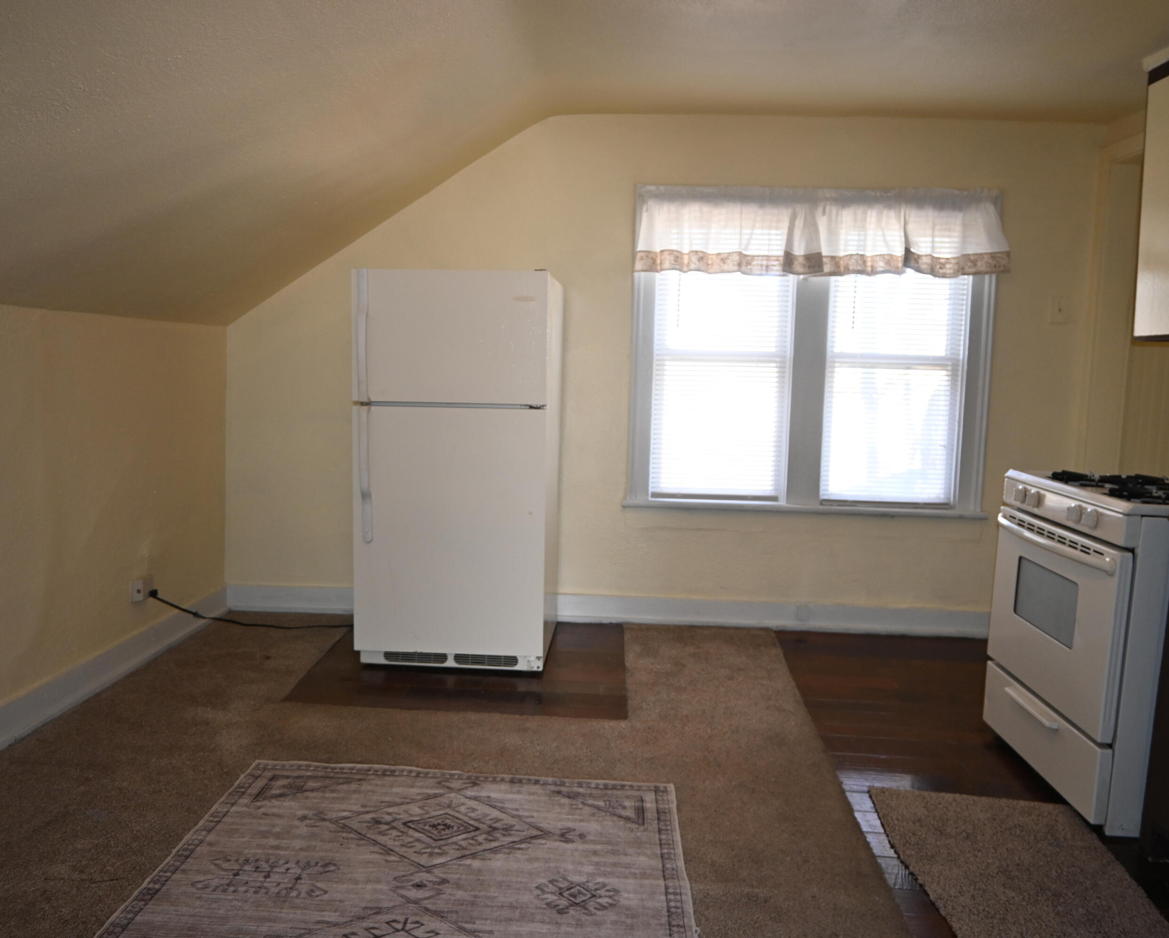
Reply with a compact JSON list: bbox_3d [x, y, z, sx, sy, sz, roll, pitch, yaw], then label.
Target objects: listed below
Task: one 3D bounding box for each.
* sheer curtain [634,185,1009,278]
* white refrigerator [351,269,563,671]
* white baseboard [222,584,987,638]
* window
[{"bbox_3d":[1.075,-1.080,4.279,1.681,0.397,0.090,2,6,2],"label":"sheer curtain"},{"bbox_3d":[-0.519,-0.008,4.052,0.767,1.610,0.750,2,6,2],"label":"white refrigerator"},{"bbox_3d":[0.128,0.695,4.588,3.839,0.139,0.028,2,6,2],"label":"white baseboard"},{"bbox_3d":[1.076,-0.522,4.418,1.692,1.476,0.100,2,6,2],"label":"window"}]

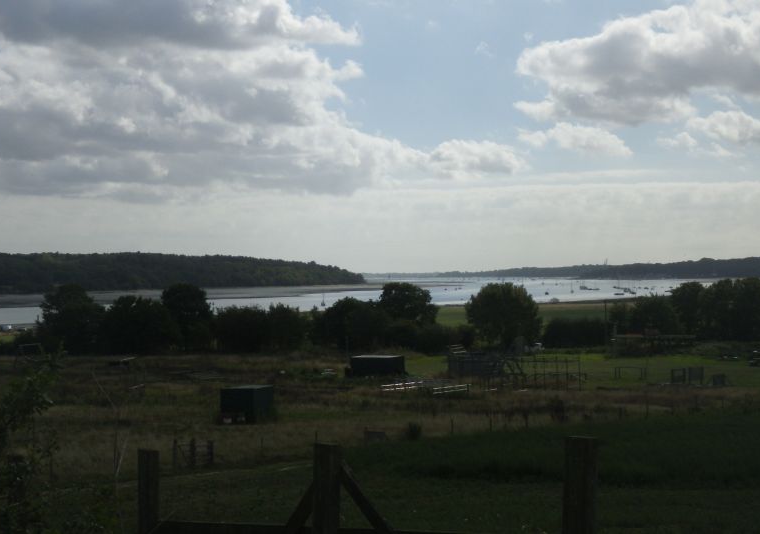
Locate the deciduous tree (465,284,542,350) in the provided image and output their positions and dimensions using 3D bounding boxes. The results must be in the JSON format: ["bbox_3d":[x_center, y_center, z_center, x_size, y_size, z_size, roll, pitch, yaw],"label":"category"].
[{"bbox_3d":[21.600,8.750,225.000,13.200,12.000,12.800,0,0,0],"label":"deciduous tree"}]

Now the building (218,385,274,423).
[{"bbox_3d":[-10.160,10.500,98.500,2.440,2.590,6.000,0,0,9],"label":"building"}]

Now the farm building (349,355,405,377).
[{"bbox_3d":[-0.310,12.450,160.000,6.060,2.590,2.440,0,0,18],"label":"farm building"}]

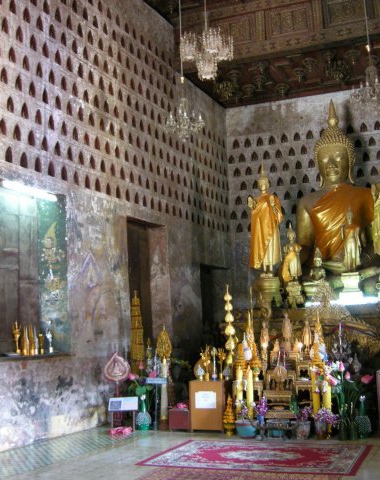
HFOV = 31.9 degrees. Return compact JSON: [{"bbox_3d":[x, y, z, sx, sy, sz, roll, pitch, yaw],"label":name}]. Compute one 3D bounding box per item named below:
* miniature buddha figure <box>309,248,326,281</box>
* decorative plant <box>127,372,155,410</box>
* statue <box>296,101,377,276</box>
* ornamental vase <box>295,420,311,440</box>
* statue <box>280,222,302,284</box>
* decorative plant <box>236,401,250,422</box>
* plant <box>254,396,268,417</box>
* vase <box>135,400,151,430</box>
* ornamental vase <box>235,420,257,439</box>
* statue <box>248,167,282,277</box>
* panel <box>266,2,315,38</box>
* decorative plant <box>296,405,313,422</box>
[{"bbox_3d":[2.252,0.450,11.758,0.310,0.590,0.250,-5,-8,22],"label":"miniature buddha figure"},{"bbox_3d":[-0.741,2.268,9.964,0.400,0.530,0.360,-5,-8,22],"label":"decorative plant"},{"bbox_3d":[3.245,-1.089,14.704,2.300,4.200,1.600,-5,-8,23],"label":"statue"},{"bbox_3d":[1.562,2.645,9.240,0.220,0.270,0.220,-5,-8,23],"label":"ornamental vase"},{"bbox_3d":[1.808,0.241,11.858,0.350,1.080,0.270,-5,-8,22],"label":"statue"},{"bbox_3d":[0.770,2.468,9.580,0.200,0.300,0.200,-5,-8,23],"label":"decorative plant"},{"bbox_3d":[0.947,2.197,8.783,0.180,0.260,0.170,-5,-8,22],"label":"plant"},{"bbox_3d":[-0.741,2.753,10.500,0.235,0.480,0.235,-2,-7,0],"label":"vase"},{"bbox_3d":[0.747,2.544,8.961,0.280,0.205,0.280,-2,-7,0],"label":"ornamental vase"},{"bbox_3d":[1.397,-0.342,12.312,0.530,1.900,0.430,-5,-8,22],"label":"statue"},{"bbox_3d":[2.199,-4.755,14.492,1.020,0.620,0.100,-5,-8,23],"label":"panel"},{"bbox_3d":[1.491,2.259,8.668,0.200,0.230,0.190,-5,-8,22],"label":"decorative plant"}]

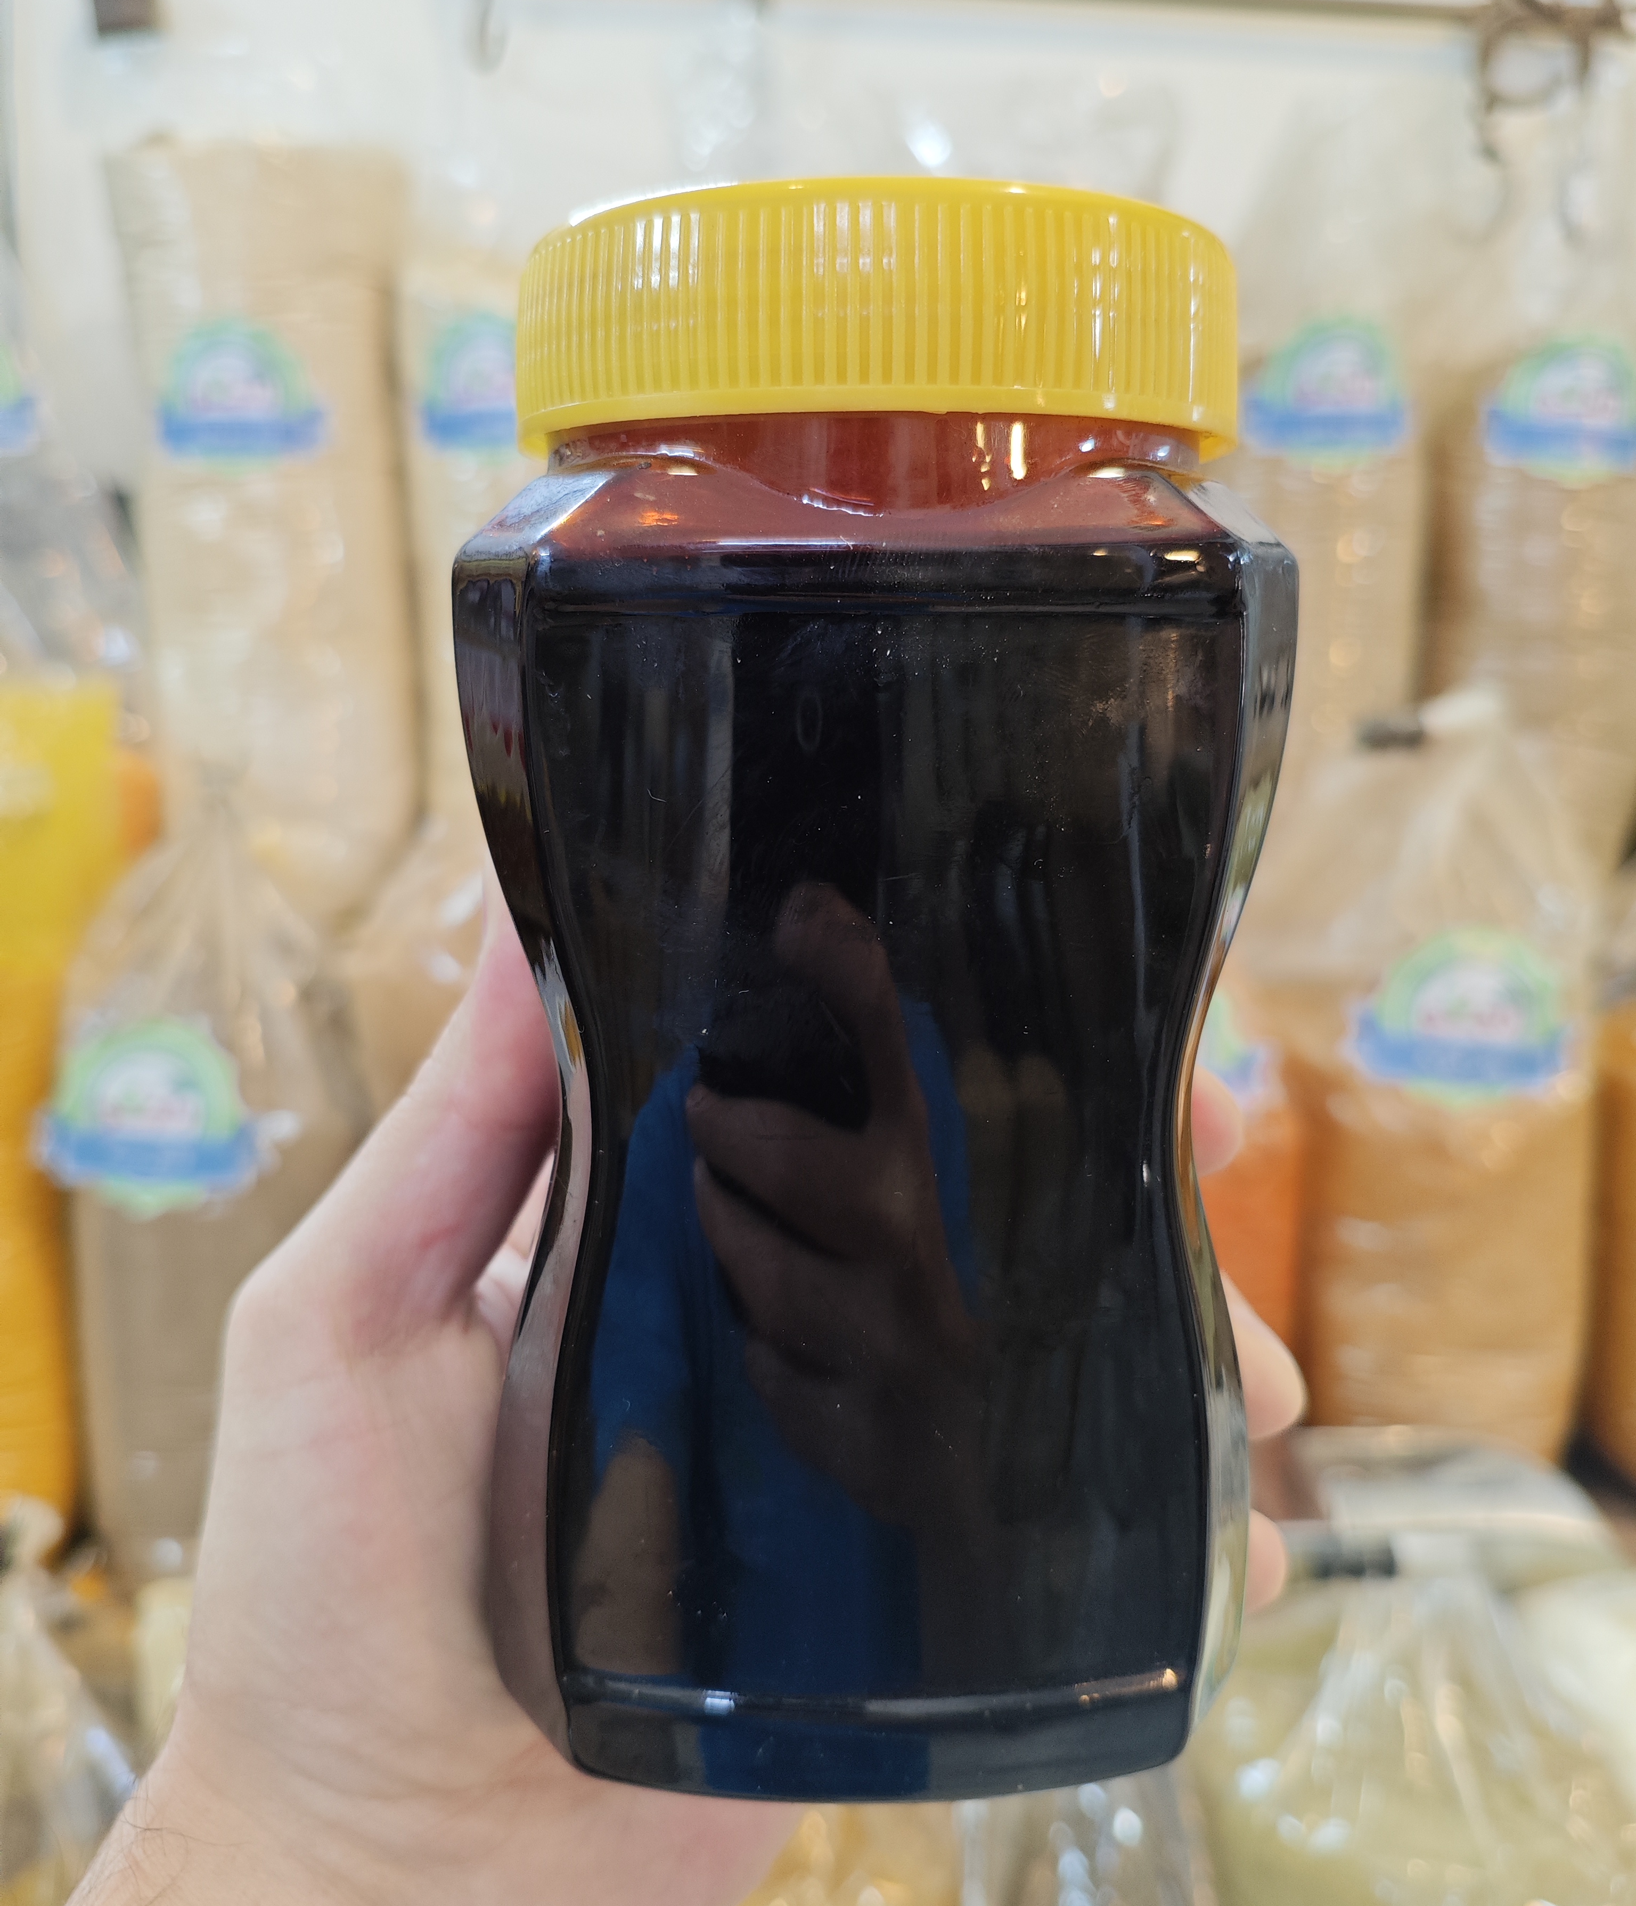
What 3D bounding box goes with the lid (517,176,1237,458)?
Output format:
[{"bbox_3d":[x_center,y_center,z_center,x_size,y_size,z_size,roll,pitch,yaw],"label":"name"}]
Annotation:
[{"bbox_3d":[0.006,-0.065,0.179,0.077,0.021,0.077,0,11,0],"label":"lid"}]

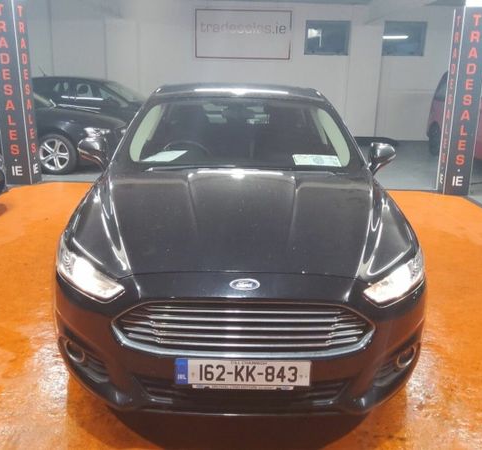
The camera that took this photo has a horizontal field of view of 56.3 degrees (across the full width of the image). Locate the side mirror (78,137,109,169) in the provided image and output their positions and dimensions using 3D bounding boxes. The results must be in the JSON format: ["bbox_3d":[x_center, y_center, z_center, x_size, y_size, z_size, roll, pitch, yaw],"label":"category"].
[{"bbox_3d":[-0.992,-0.487,3.030,0.210,0.195,0.150,0,18,-1],"label":"side mirror"}]

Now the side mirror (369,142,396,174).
[{"bbox_3d":[0.951,-0.447,3.030,0.195,0.195,0.150,0,18,-1],"label":"side mirror"}]

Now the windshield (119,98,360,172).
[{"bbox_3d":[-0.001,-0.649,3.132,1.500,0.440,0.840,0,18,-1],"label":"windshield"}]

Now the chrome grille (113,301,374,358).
[{"bbox_3d":[0.015,0.390,1.761,1.030,0.205,0.175,0,18,-1],"label":"chrome grille"}]

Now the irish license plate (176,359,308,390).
[{"bbox_3d":[0.010,0.568,1.733,0.520,0.113,0.020,0,18,-1],"label":"irish license plate"}]

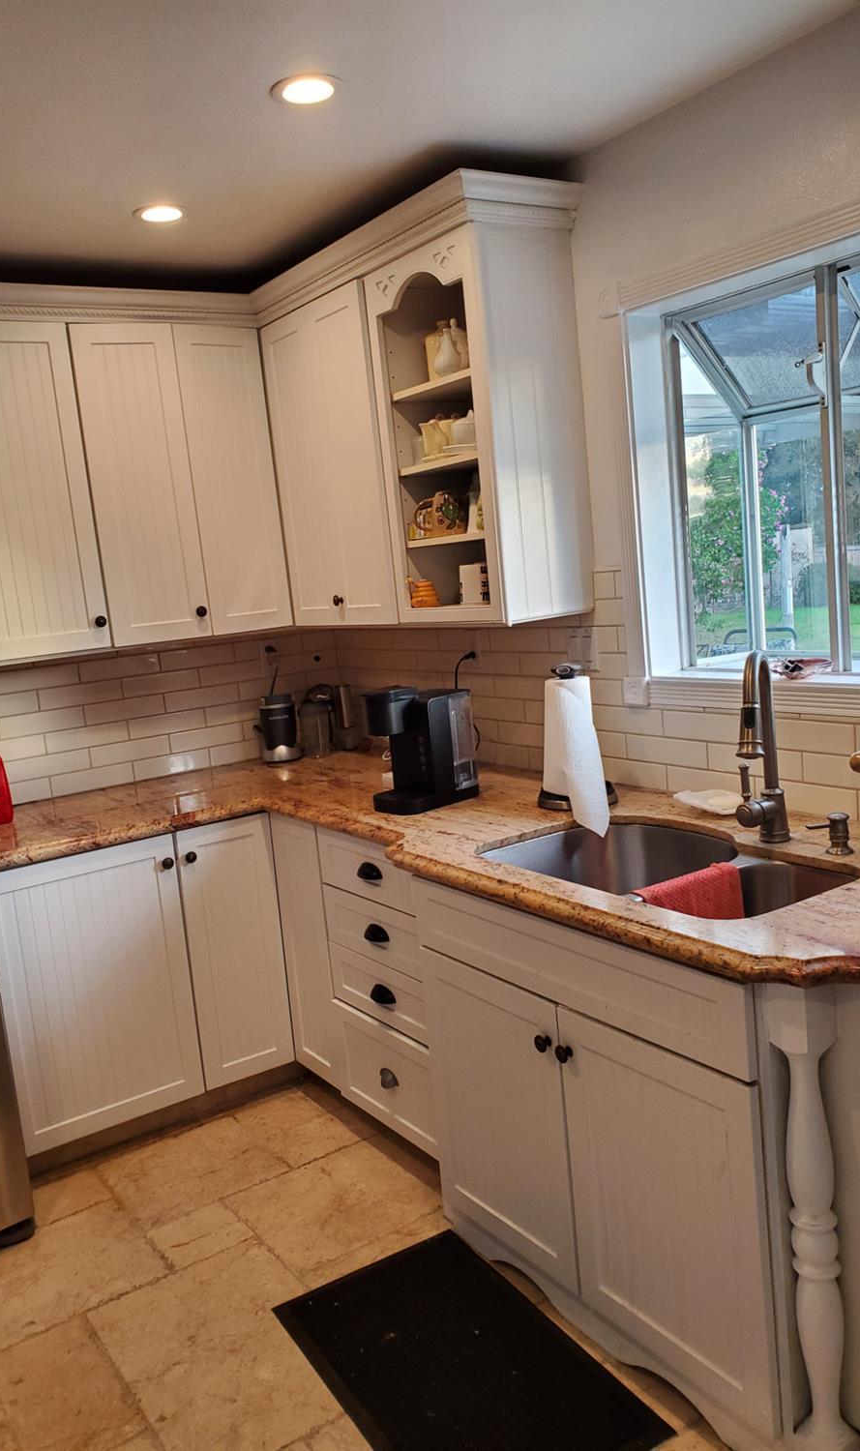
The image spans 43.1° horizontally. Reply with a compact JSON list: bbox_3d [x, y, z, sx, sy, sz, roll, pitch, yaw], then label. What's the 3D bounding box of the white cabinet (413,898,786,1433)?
[{"bbox_3d":[0.536,0.710,2.233,0.664,0.825,0.931,-11,10,-34],"label":"white cabinet"}]

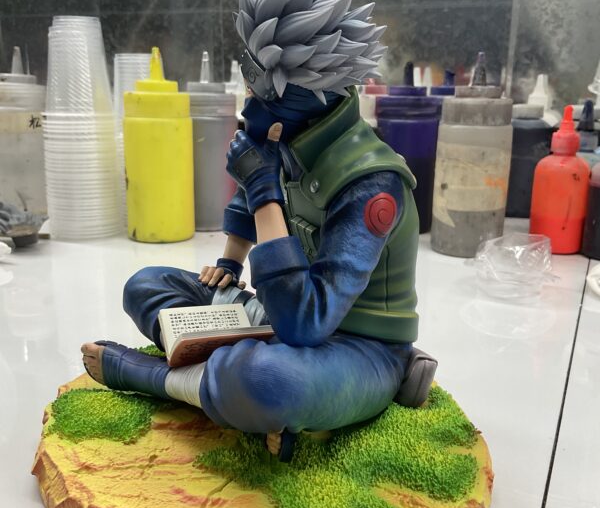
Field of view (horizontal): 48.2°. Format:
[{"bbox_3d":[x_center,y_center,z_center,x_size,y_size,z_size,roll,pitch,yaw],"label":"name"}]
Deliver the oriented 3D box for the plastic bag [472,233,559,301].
[{"bbox_3d":[0.180,0.009,0.562,0.070,0.041,0.068,1,14,0],"label":"plastic bag"}]

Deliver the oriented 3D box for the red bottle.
[{"bbox_3d":[0.275,-0.079,0.700,0.054,0.148,0.054,6,15,21],"label":"red bottle"}]

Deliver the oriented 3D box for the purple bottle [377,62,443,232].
[{"bbox_3d":[0.127,-0.126,0.790,0.071,0.193,0.071,3,14,9],"label":"purple bottle"}]

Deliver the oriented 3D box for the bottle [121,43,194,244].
[{"bbox_3d":[-0.157,-0.121,0.736,0.075,0.204,0.075,-2,14,-12],"label":"bottle"}]

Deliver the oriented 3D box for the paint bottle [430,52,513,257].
[{"bbox_3d":[0.176,-0.102,0.683,0.074,0.199,0.074,4,14,14],"label":"paint bottle"}]

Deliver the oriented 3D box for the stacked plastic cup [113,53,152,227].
[{"bbox_3d":[-0.192,-0.137,0.808,0.074,0.201,0.074,-3,14,-13],"label":"stacked plastic cup"}]

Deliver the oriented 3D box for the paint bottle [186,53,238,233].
[{"bbox_3d":[-0.107,-0.133,0.792,0.072,0.202,0.072,-1,14,-7],"label":"paint bottle"}]

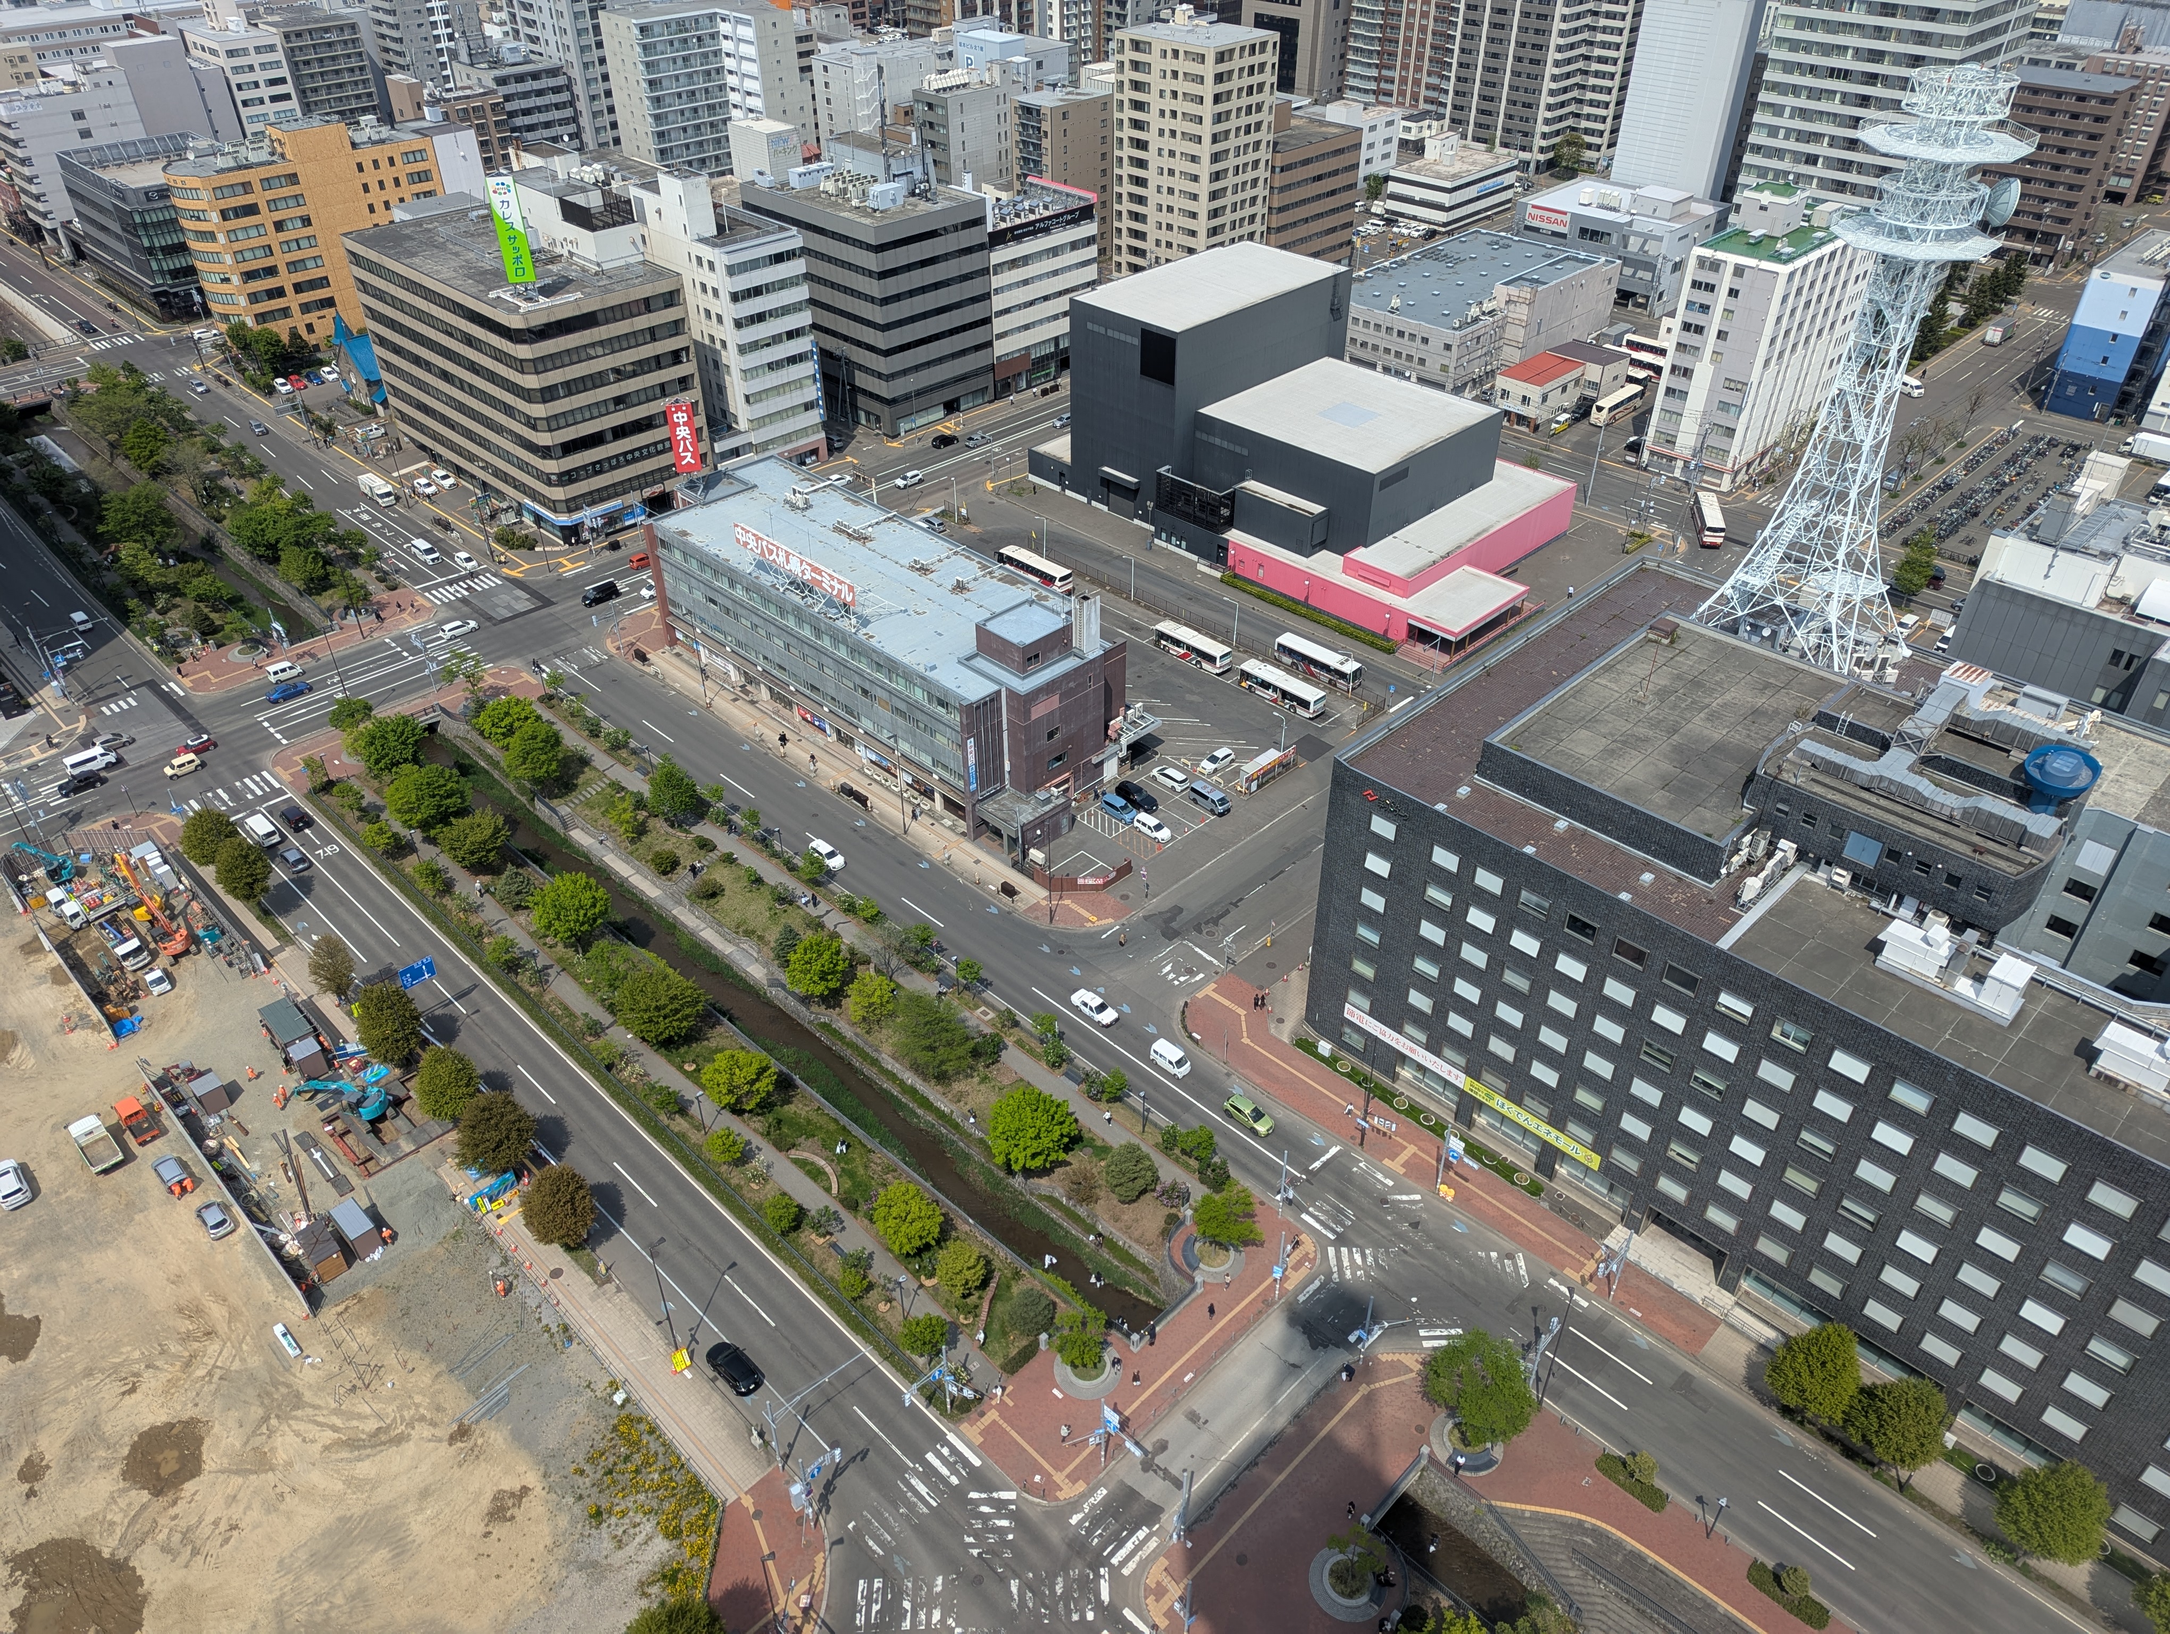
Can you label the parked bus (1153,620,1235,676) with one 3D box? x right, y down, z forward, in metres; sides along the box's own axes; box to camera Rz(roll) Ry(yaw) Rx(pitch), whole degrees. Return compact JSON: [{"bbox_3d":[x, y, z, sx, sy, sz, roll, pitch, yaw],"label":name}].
[{"bbox_3d":[12.880,-20.110,178.790,2.480,3.000,10.400,-30,45,-34],"label":"parked bus"}]

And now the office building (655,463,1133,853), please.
[{"bbox_3d":[-22.870,-21.500,166.420,64.200,19.500,22.000,30,46,34],"label":"office building"}]

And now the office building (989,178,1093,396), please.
[{"bbox_3d":[-12.940,-88.530,251.820,23.500,27.700,19.000,-30,45,-34],"label":"office building"}]

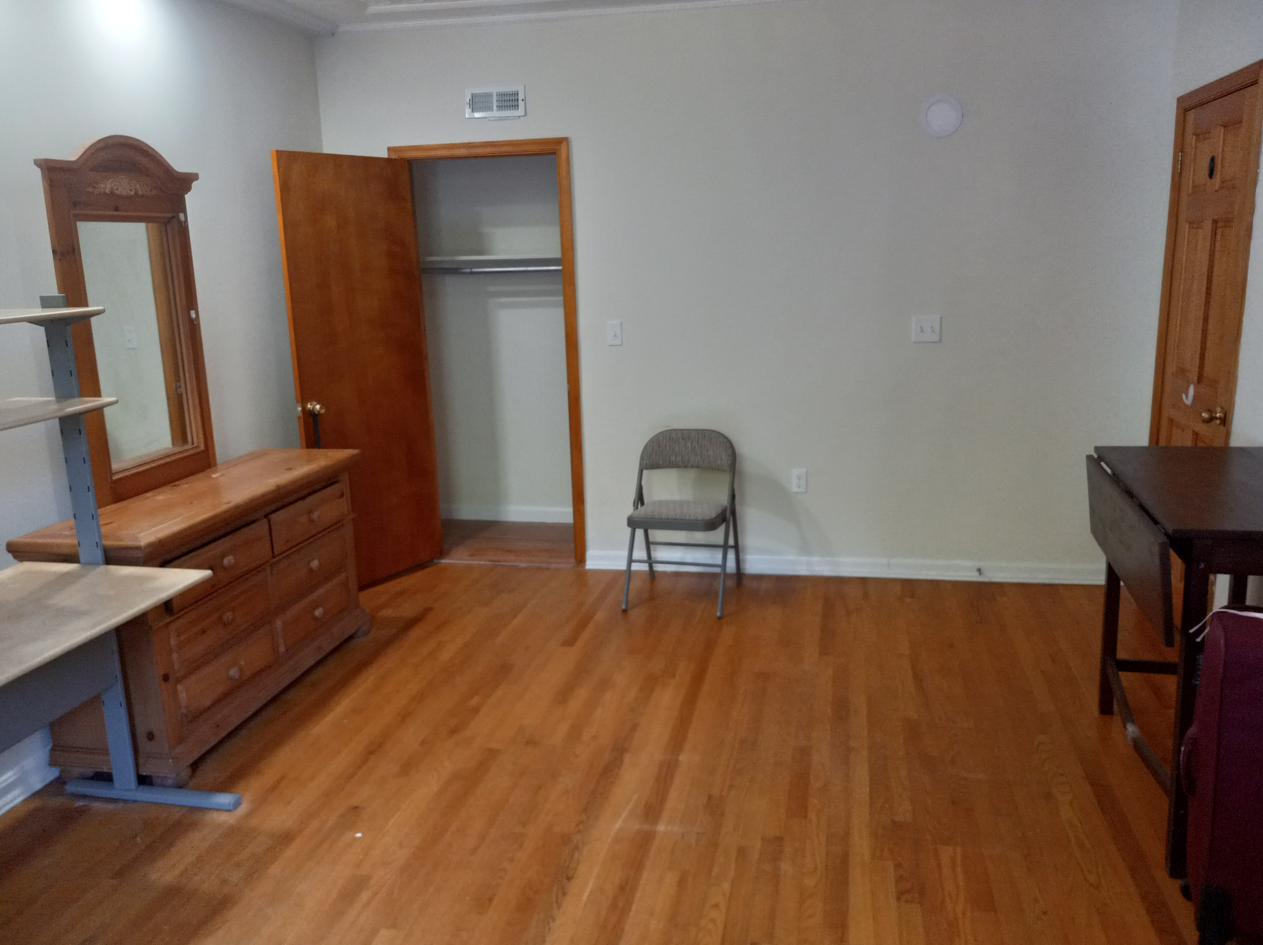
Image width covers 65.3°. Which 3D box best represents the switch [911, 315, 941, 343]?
[{"bbox_3d":[1.306,-0.632,4.355,0.120,0.117,0.012,1,13,11],"label":"switch"}]

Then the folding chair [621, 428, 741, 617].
[{"bbox_3d":[0.233,0.206,4.418,0.452,0.740,0.475,2,14,17],"label":"folding chair"}]

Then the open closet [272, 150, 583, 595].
[{"bbox_3d":[-0.758,-0.529,4.822,1.033,2.050,1.580,1,13,11],"label":"open closet"}]

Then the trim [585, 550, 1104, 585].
[{"bbox_3d":[0.993,0.455,4.669,2.484,0.092,0.020,1,13,11],"label":"trim"}]

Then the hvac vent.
[{"bbox_3d":[-0.620,-1.681,4.472,0.282,0.130,0.025,1,13,11],"label":"hvac vent"}]

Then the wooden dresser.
[{"bbox_3d":[-1.453,0.437,3.536,0.445,0.790,1.270,1,13,13],"label":"wooden dresser"}]

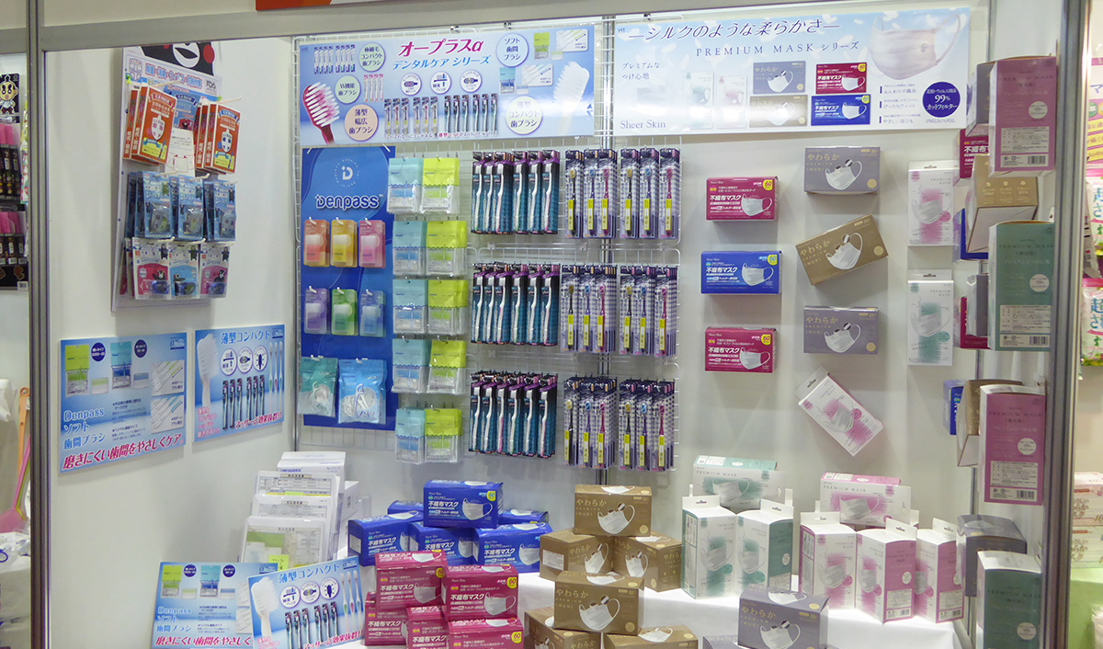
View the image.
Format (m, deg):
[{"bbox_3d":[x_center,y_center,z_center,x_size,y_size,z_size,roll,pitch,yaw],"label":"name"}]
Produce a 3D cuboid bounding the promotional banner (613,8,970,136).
[{"bbox_3d":[0.601,-0.654,2.570,0.900,0.300,0.010,2,3,17],"label":"promotional banner"}]

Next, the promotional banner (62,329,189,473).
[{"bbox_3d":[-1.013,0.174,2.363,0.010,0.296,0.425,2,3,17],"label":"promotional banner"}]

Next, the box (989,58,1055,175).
[{"bbox_3d":[0.810,-0.353,1.703,0.088,0.187,0.105,2,3,18],"label":"box"}]

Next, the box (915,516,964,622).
[{"bbox_3d":[0.917,0.587,2.363,0.088,0.217,0.105,0,3,-24],"label":"box"}]

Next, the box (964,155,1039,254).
[{"bbox_3d":[0.851,-0.228,1.879,0.097,0.110,0.201,-1,-20,17],"label":"box"}]

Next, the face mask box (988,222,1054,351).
[{"bbox_3d":[0.796,-0.062,1.679,0.085,0.208,0.107,2,3,18],"label":"face mask box"}]

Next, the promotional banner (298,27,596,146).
[{"bbox_3d":[-0.321,-0.678,2.832,0.910,0.300,0.010,2,3,17],"label":"promotional banner"}]

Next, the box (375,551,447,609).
[{"bbox_3d":[-0.355,0.649,2.499,0.173,0.105,0.092,0,3,-12],"label":"box"}]

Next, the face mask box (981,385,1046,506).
[{"bbox_3d":[0.796,0.204,1.712,0.088,0.196,0.102,2,0,17],"label":"face mask box"}]

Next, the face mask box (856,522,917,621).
[{"bbox_3d":[0.793,0.582,2.347,0.086,0.213,0.104,0,3,-21],"label":"face mask box"}]

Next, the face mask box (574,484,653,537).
[{"bbox_3d":[0.165,0.499,2.650,0.201,0.110,0.097,1,3,3],"label":"face mask box"}]

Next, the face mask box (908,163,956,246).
[{"bbox_3d":[0.940,-0.300,2.454,0.104,0.213,0.086,1,2,17],"label":"face mask box"}]

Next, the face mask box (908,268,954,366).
[{"bbox_3d":[0.943,-0.018,2.464,0.104,0.233,0.088,0,2,17],"label":"face mask box"}]

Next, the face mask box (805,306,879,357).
[{"bbox_3d":[0.753,0.016,2.568,0.181,0.112,0.100,2,3,16],"label":"face mask box"}]

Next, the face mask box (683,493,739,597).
[{"bbox_3d":[0.399,0.563,2.501,0.107,0.238,0.085,0,3,-18],"label":"face mask box"}]

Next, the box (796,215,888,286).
[{"bbox_3d":[0.741,-0.186,2.519,0.198,0.111,0.085,-23,-5,17],"label":"box"}]

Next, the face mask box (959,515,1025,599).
[{"bbox_3d":[0.833,0.443,1.877,0.098,0.110,0.179,1,2,17],"label":"face mask box"}]

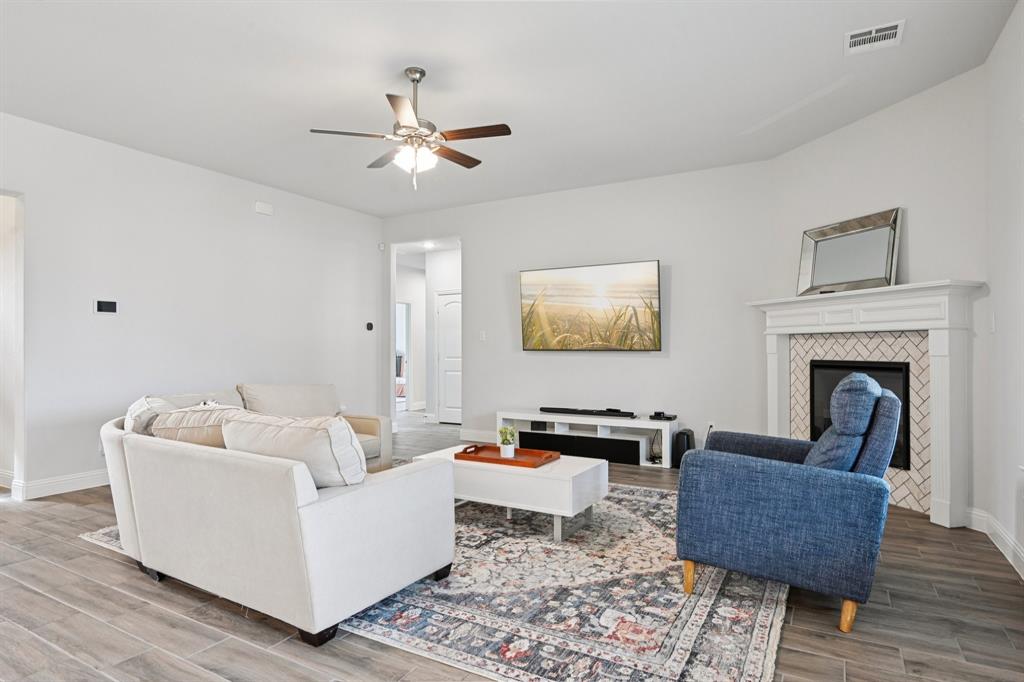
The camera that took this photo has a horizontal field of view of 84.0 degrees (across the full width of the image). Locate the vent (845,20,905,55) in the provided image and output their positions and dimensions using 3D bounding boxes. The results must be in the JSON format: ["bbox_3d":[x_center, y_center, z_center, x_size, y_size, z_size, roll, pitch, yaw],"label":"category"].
[{"bbox_3d":[2.118,-1.761,3.333,0.290,0.025,0.280,0,-1,30],"label":"vent"}]

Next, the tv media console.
[{"bbox_3d":[0.785,1.053,6.316,2.010,0.447,0.345,0,-1,30],"label":"tv media console"}]

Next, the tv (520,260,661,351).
[{"bbox_3d":[0.853,-0.361,6.418,1.665,0.955,0.055,0,4,30],"label":"tv"}]

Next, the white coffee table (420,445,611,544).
[{"bbox_3d":[-0.017,1.038,3.974,1.225,0.420,0.590,0,-1,30],"label":"white coffee table"}]

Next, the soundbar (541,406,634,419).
[{"bbox_3d":[0.818,0.804,6.403,1.090,0.055,0.090,0,-1,30],"label":"soundbar"}]

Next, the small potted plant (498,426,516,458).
[{"bbox_3d":[-0.032,0.706,3.987,0.115,0.222,0.115,0,-1,0],"label":"small potted plant"}]

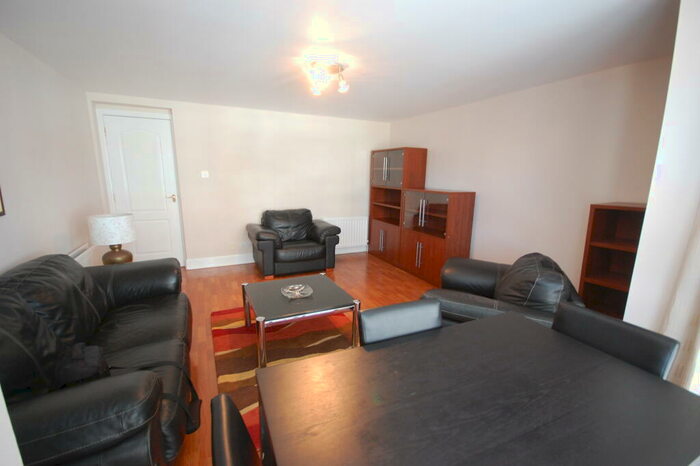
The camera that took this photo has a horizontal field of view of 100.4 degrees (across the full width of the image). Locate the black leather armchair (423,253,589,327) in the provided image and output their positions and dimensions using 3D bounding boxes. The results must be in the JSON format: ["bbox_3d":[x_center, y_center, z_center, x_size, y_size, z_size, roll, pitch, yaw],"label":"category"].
[{"bbox_3d":[1.136,0.548,2.246,0.900,0.850,1.150,7,13,25],"label":"black leather armchair"}]

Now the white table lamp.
[{"bbox_3d":[-2.238,0.079,2.757,0.310,0.510,0.310,-5,13,-27],"label":"white table lamp"}]

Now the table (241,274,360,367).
[{"bbox_3d":[-0.438,0.699,2.450,0.750,0.415,0.730,-5,13,-25],"label":"table"}]

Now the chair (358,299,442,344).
[{"bbox_3d":[0.323,0.757,1.177,0.430,0.850,0.500,-4,13,-23],"label":"chair"}]

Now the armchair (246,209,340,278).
[{"bbox_3d":[-0.835,0.086,4.291,1.160,0.850,0.860,-4,13,-24],"label":"armchair"}]

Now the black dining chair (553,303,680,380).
[{"bbox_3d":[0.846,0.771,1.153,0.500,0.850,0.430,-6,14,-29],"label":"black dining chair"}]

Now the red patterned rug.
[{"bbox_3d":[-0.430,0.921,2.365,1.200,0.016,1.750,-5,13,-27],"label":"red patterned rug"}]

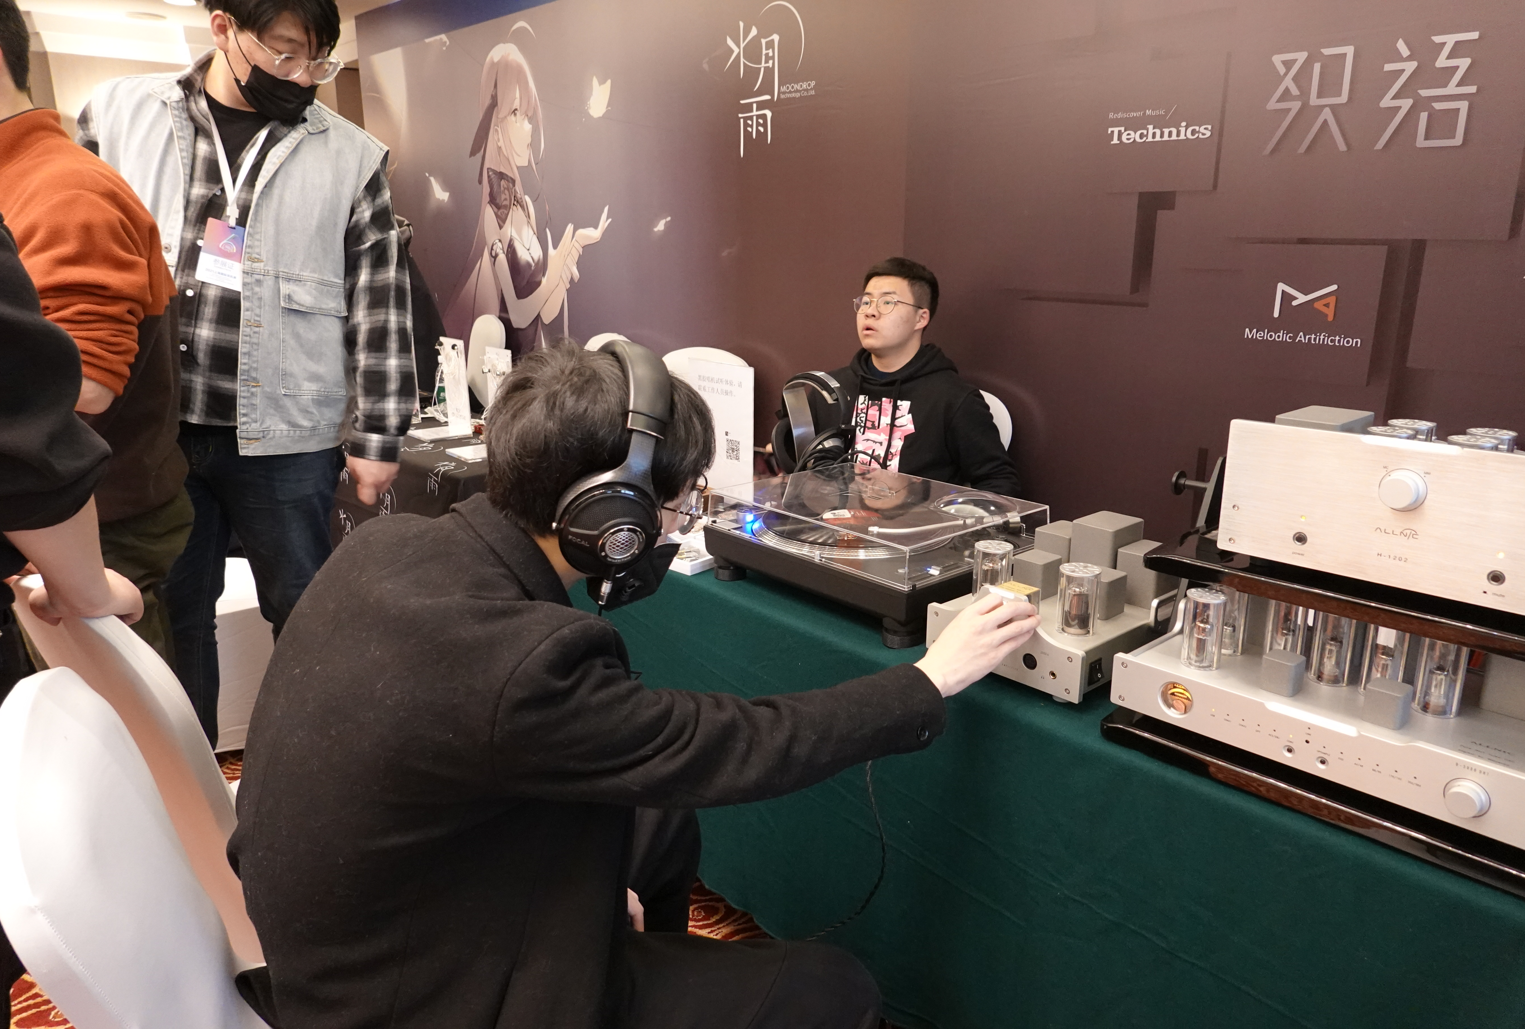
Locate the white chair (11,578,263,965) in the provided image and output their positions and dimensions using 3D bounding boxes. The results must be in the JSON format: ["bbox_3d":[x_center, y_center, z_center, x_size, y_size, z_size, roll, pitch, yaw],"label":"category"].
[{"bbox_3d":[-0.587,0.501,1.431,0.450,0.985,0.570,12,18,39],"label":"white chair"}]

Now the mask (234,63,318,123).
[{"bbox_3d":[-0.778,-0.673,1.645,0.085,0.098,0.132,48,27,8],"label":"mask"}]

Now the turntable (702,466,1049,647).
[{"bbox_3d":[0.184,0.049,1.688,0.358,0.162,0.453,-13,20,-39],"label":"turntable"}]

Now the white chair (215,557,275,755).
[{"bbox_3d":[-1.591,0.141,2.852,0.450,0.970,0.550,14,19,42],"label":"white chair"}]

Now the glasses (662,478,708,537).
[{"bbox_3d":[-0.144,-0.030,1.060,0.140,0.047,0.140,15,13,-24],"label":"glasses"}]

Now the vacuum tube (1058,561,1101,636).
[{"bbox_3d":[0.419,0.113,1.363,0.052,0.085,0.052,0,14,0],"label":"vacuum tube"}]

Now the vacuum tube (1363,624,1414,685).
[{"bbox_3d":[0.649,0.149,1.071,0.041,0.082,0.041,-13,20,-39],"label":"vacuum tube"}]

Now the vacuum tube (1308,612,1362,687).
[{"bbox_3d":[0.615,0.140,1.107,0.041,0.082,0.041,-13,20,-39],"label":"vacuum tube"}]

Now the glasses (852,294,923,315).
[{"bbox_3d":[0.331,-0.530,2.653,0.140,0.050,0.140,13,8,40],"label":"glasses"}]

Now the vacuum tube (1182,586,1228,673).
[{"bbox_3d":[0.494,0.129,1.151,0.041,0.081,0.041,-13,20,-39],"label":"vacuum tube"}]

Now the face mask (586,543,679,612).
[{"bbox_3d":[-0.143,0.057,1.092,0.095,0.100,0.132,15,13,-24],"label":"face mask"}]

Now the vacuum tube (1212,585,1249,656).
[{"bbox_3d":[0.538,0.118,1.190,0.041,0.081,0.041,-13,20,-39],"label":"vacuum tube"}]

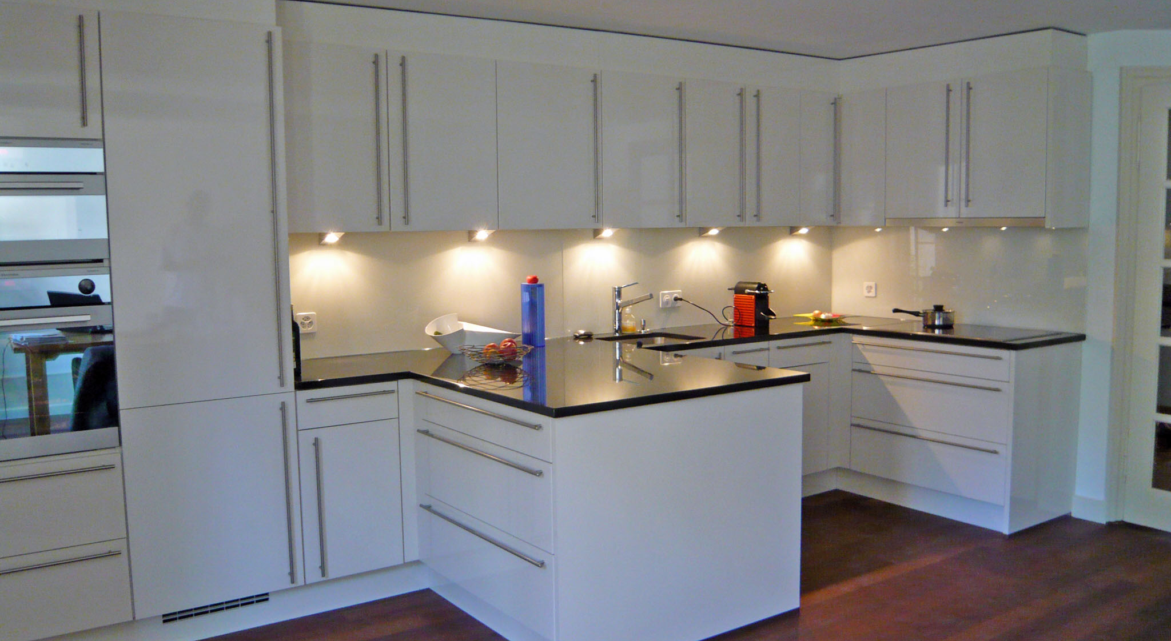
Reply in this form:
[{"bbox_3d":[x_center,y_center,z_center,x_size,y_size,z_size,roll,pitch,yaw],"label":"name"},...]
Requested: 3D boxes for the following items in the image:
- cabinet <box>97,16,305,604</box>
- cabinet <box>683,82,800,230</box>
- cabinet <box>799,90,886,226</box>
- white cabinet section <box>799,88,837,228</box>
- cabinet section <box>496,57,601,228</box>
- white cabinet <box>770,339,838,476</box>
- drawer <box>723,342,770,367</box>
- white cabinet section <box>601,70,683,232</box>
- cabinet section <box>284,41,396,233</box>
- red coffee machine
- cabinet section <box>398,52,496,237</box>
[{"bbox_3d":[-1.467,-0.025,3.486,0.584,2.014,0.605,-4,6,-34],"label":"cabinet"},{"bbox_3d":[0.728,-0.861,5.068,0.817,0.726,0.377,-4,6,-34],"label":"cabinet"},{"bbox_3d":[1.446,-0.897,5.365,0.705,0.726,0.697,-4,6,-34],"label":"cabinet"},{"bbox_3d":[1.186,-0.885,5.303,0.313,0.722,0.348,-4,7,-34],"label":"white cabinet section"},{"bbox_3d":[-0.243,-0.777,4.331,0.549,0.722,0.348,-4,7,-34],"label":"cabinet section"},{"bbox_3d":[0.973,0.432,5.203,0.515,0.729,0.609,-4,6,-34],"label":"white cabinet"},{"bbox_3d":[0.661,0.172,4.901,0.306,0.148,0.500,-4,6,-34],"label":"drawer"},{"bbox_3d":[0.190,-0.811,4.624,0.501,0.722,0.348,-4,7,-34],"label":"white cabinet section"},{"bbox_3d":[-1.077,-0.708,3.766,0.495,0.722,0.348,-4,7,-34],"label":"cabinet section"},{"bbox_3d":[0.929,-0.094,5.273,0.118,0.249,0.290,-4,6,-34],"label":"red coffee machine"},{"bbox_3d":[-0.673,-0.743,4.040,0.496,0.722,0.348,-4,7,-34],"label":"cabinet section"}]

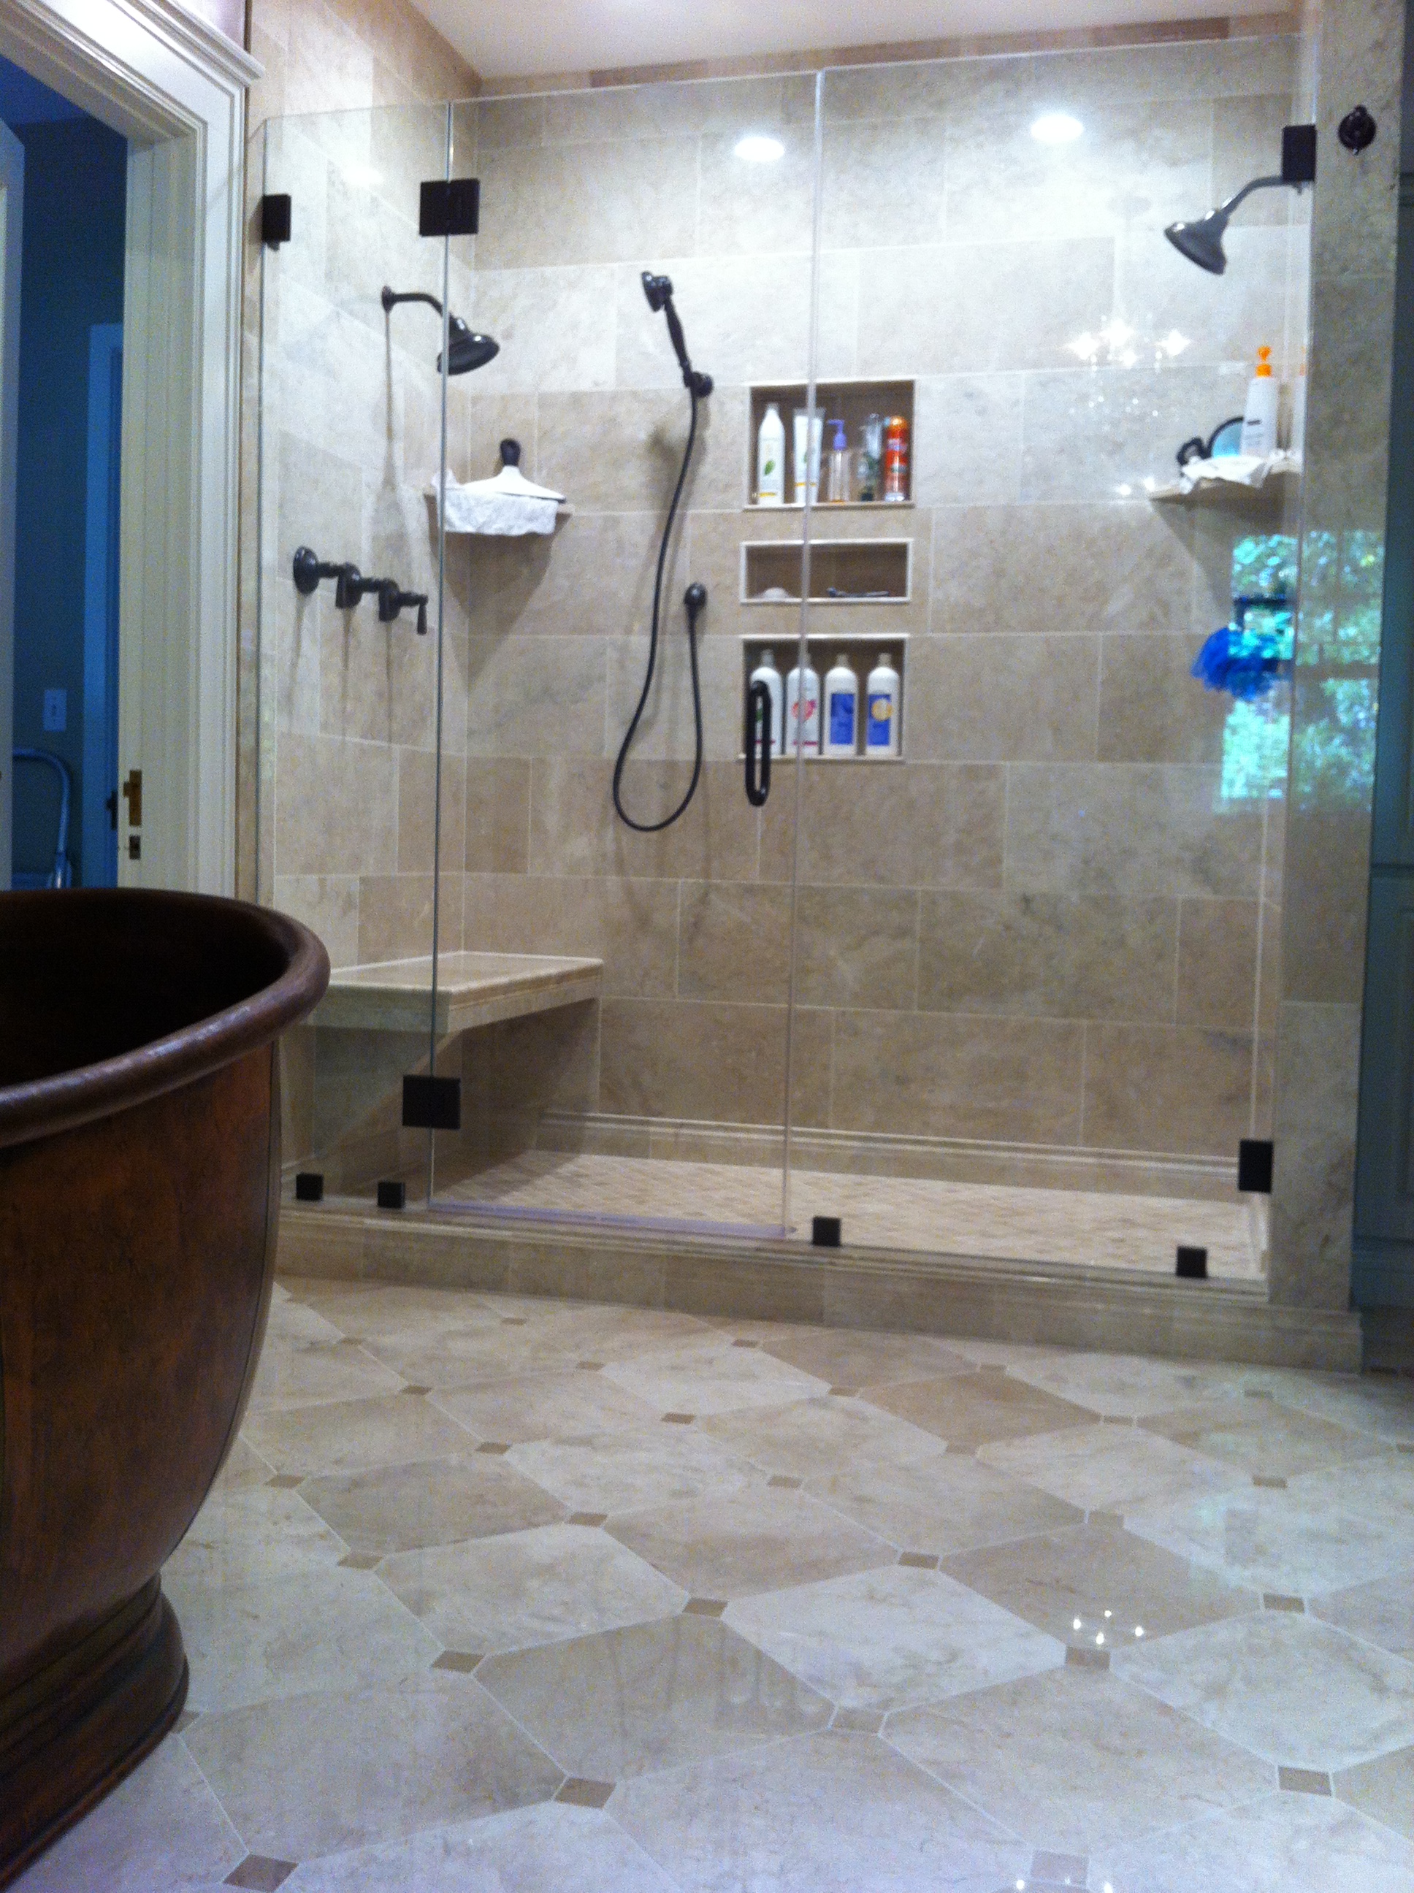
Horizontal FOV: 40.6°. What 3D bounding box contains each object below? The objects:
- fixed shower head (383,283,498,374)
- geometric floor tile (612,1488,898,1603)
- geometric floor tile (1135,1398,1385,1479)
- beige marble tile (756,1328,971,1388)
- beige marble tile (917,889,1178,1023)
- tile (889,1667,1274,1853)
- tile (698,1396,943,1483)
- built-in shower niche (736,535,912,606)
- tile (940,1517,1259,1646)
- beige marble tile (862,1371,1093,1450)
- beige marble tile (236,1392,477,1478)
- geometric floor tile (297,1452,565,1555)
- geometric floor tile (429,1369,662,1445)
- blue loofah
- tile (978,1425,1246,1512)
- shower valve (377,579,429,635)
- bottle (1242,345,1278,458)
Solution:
[{"bbox_3d":[-0.596,-1.388,4.302,0.275,0.209,0.140,2,4,15],"label":"fixed shower head"},{"bbox_3d":[0.054,0.764,2.441,0.305,0.012,0.305,-1,5,-30],"label":"geometric floor tile"},{"bbox_3d":[0.848,0.748,2.905,0.305,0.010,0.305,-1,4,-30],"label":"geometric floor tile"},{"bbox_3d":[0.276,0.709,3.287,0.305,0.010,0.305,-1,4,-30],"label":"beige marble tile"},{"bbox_3d":[0.820,0.020,4.618,0.612,0.306,0.012,2,4,15],"label":"beige marble tile"},{"bbox_3d":[0.365,0.803,1.898,0.305,0.010,0.305,-1,4,-30],"label":"tile"},{"bbox_3d":[0.164,0.735,2.856,0.305,0.012,0.305,-1,4,-31],"label":"tile"},{"bbox_3d":[0.306,-0.924,4.743,0.425,0.149,0.100,2,4,15],"label":"built-in shower niche"},{"bbox_3d":[0.477,0.782,2.332,0.305,0.012,0.305,-1,5,-30],"label":"tile"},{"bbox_3d":[0.429,0.732,3.020,0.305,0.012,0.305,-1,5,-30],"label":"beige marble tile"},{"bbox_3d":[-0.519,0.721,2.817,0.305,0.010,0.305,-1,4,-30],"label":"beige marble tile"},{"bbox_3d":[-0.366,0.743,2.547,0.305,0.010,0.305,-1,4,-30],"label":"geometric floor tile"},{"bbox_3d":[-0.251,0.719,2.975,0.305,0.012,0.305,-1,5,-30],"label":"geometric floor tile"},{"bbox_3d":[1.082,-0.581,3.909,0.170,0.159,0.165,2,4,14],"label":"blue loofah"},{"bbox_3d":[0.584,0.752,2.749,0.305,0.010,0.305,-1,4,-30],"label":"tile"},{"bbox_3d":[-0.697,-0.790,4.445,0.108,0.131,0.100,2,4,15],"label":"shower valve"},{"bbox_3d":[1.229,-1.204,4.241,0.078,0.256,0.062,3,4,30],"label":"bottle"}]

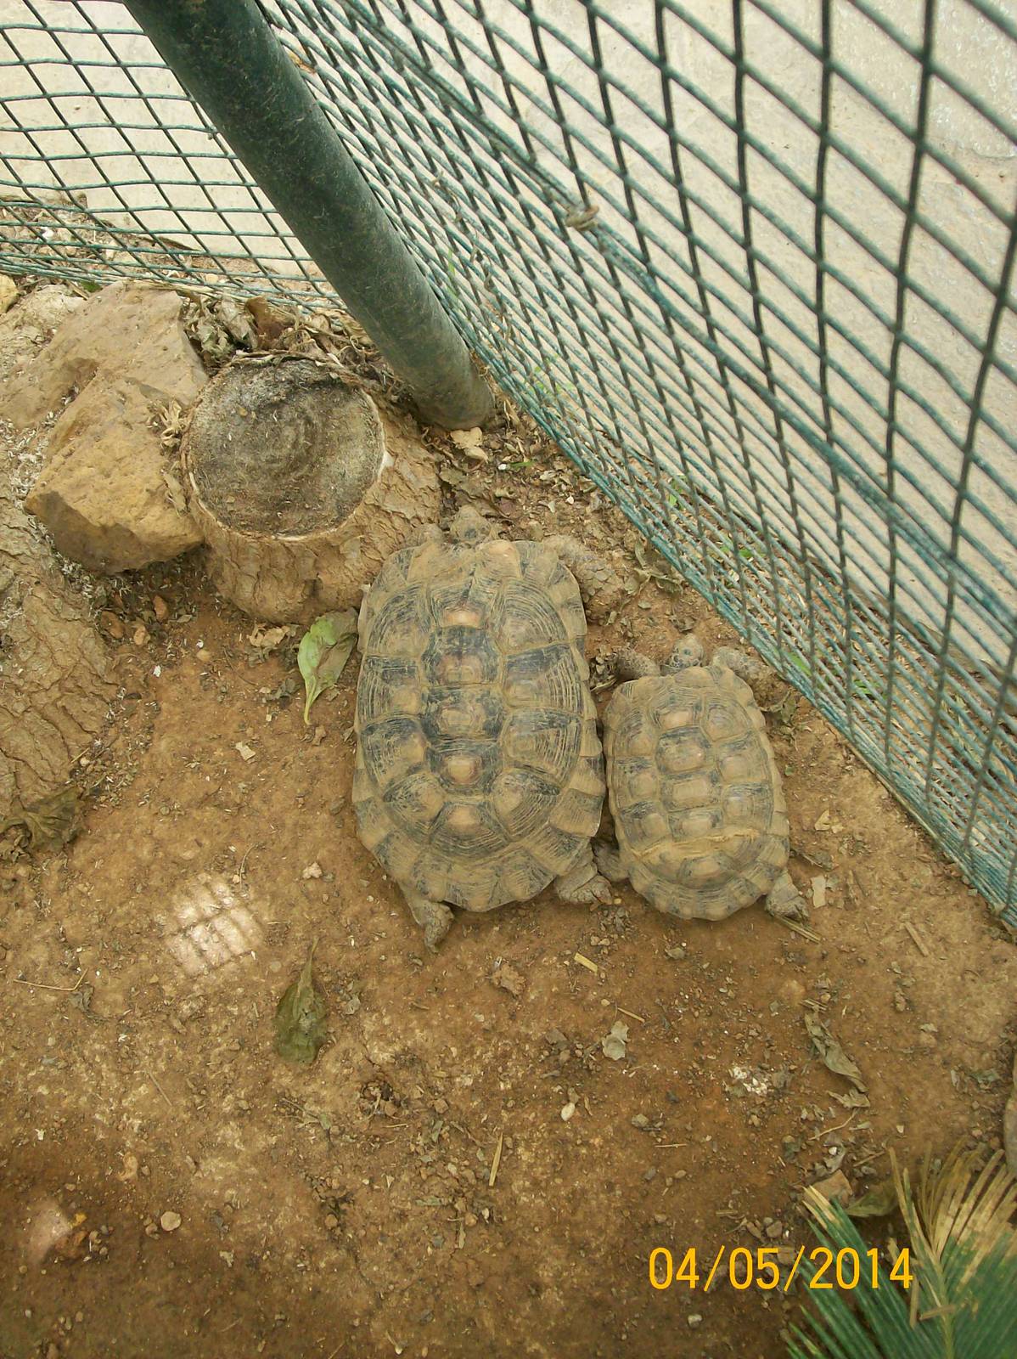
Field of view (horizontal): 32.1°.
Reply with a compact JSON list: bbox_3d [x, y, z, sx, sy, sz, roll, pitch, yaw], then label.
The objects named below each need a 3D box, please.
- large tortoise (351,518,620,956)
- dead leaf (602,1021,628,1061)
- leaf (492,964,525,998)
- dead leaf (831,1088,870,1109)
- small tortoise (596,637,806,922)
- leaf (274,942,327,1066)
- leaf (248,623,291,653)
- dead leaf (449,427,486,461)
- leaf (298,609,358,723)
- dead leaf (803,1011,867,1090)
[{"bbox_3d":[-0.020,0.019,1.286,0.205,0.135,0.332,-5,73,10],"label":"large tortoise"},{"bbox_3d":[0.077,0.258,1.264,0.017,0.008,0.025,9,76,14],"label":"dead leaf"},{"bbox_3d":[0.002,0.220,1.290,0.024,0.009,0.017,43,86,19],"label":"leaf"},{"bbox_3d":[0.237,0.289,1.221,0.028,0.010,0.015,16,78,16],"label":"dead leaf"},{"bbox_3d":[0.132,0.068,1.264,0.155,0.090,0.209,-8,73,9],"label":"small tortoise"},{"bbox_3d":[-0.155,0.241,1.315,0.040,0.012,0.089,1,74,12],"label":"leaf"},{"bbox_3d":[-0.191,-0.036,1.402,0.035,0.014,0.021,-18,71,6],"label":"leaf"},{"bbox_3d":[-0.031,-0.187,1.413,0.025,0.012,0.034,-19,71,6],"label":"dead leaf"},{"bbox_3d":[-0.147,-0.013,1.380,0.041,0.025,0.095,14,78,15],"label":"leaf"},{"bbox_3d":[0.228,0.260,1.228,0.018,0.015,0.064,-34,70,1],"label":"dead leaf"}]

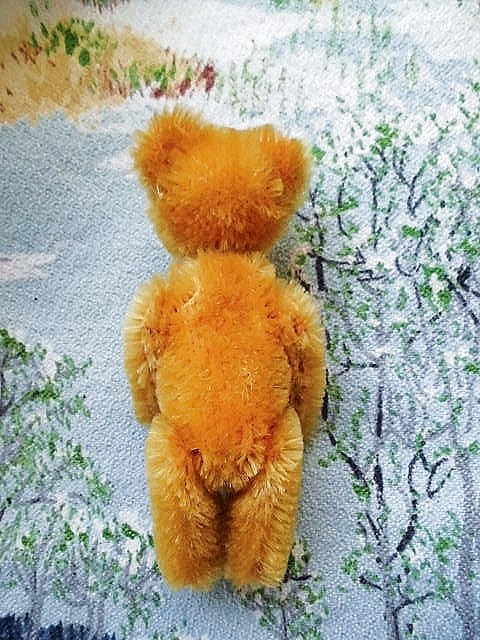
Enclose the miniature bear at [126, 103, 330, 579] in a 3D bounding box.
[{"bbox_3d":[-0.003,0.004,0.098,0.040,0.033,0.096,0,82,0],"label":"miniature bear"}]

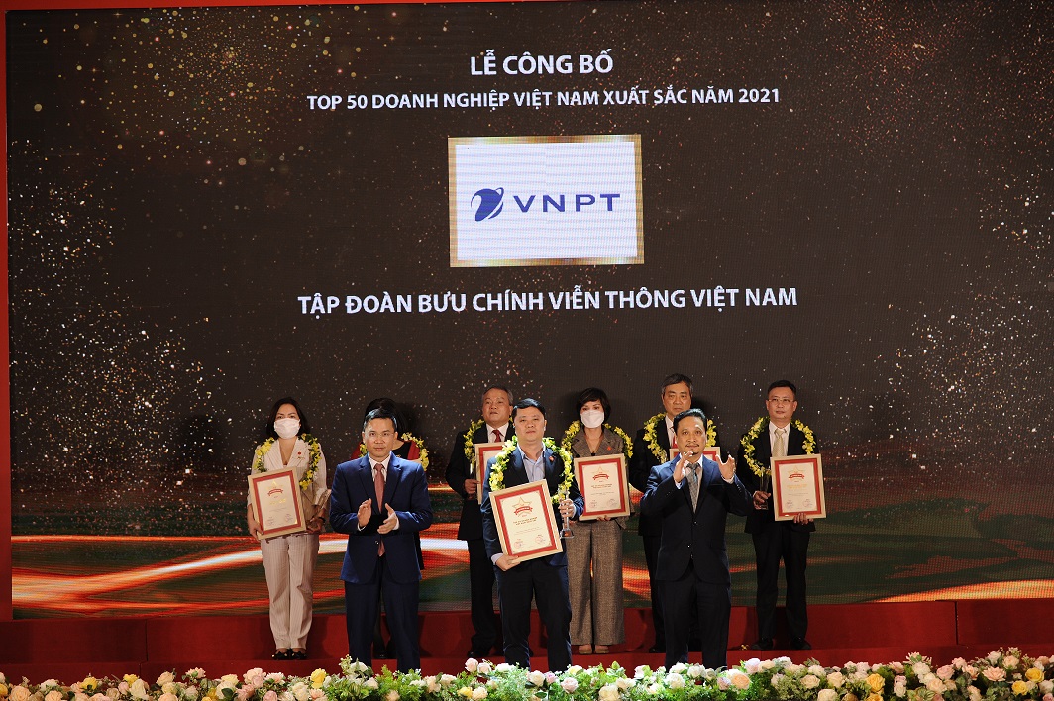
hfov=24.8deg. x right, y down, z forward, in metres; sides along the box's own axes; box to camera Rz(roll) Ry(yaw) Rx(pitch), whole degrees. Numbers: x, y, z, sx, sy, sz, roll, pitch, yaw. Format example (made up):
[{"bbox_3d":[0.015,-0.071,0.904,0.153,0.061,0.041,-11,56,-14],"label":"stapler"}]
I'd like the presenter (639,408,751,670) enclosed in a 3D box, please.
[{"bbox_3d":[0.917,1.149,13.100,0.610,1.660,0.480,-1,-3,3],"label":"presenter"}]

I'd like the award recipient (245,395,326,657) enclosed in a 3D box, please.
[{"bbox_3d":[-1.459,1.088,14.600,0.500,1.620,0.420,-1,-2,0],"label":"award recipient"}]

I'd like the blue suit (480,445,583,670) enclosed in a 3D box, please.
[{"bbox_3d":[0.034,1.184,12.550,0.540,1.400,0.400,-1,-2,0],"label":"blue suit"}]

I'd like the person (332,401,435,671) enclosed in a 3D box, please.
[{"bbox_3d":[-0.781,1.154,13.000,0.560,1.690,0.440,-1,-3,-2],"label":"person"}]

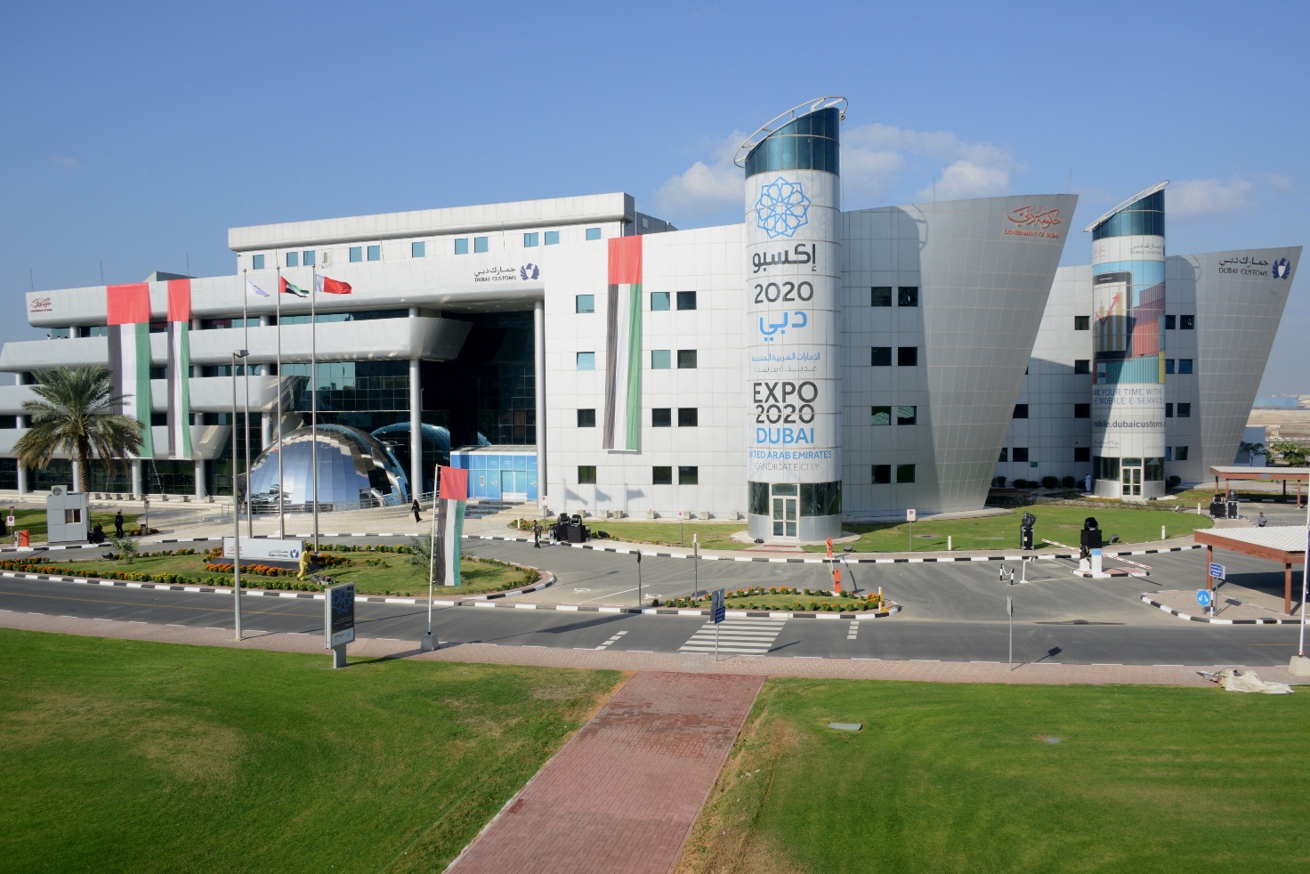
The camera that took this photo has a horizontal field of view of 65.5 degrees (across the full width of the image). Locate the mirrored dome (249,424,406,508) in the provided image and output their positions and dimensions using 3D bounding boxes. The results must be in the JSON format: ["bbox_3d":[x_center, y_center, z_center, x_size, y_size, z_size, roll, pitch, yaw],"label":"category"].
[{"bbox_3d":[-27.829,2.182,86.288,13.726,6.522,12.600,0,2,20],"label":"mirrored dome"}]

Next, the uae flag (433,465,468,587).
[{"bbox_3d":[-6.965,3.103,35.115,1.080,4.150,0.220,0,1,8],"label":"uae flag"}]

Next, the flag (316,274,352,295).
[{"bbox_3d":[-17.852,-8.470,56.700,1.950,1.163,0.350,-1,2,-11],"label":"flag"}]

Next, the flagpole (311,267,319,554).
[{"bbox_3d":[-18.850,-1.445,56.502,0.190,15.939,0.190,-1,2,0],"label":"flagpole"}]

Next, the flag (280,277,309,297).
[{"bbox_3d":[-20.115,-8.371,56.900,1.550,1.139,0.300,-1,2,-11],"label":"flag"}]

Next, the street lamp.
[{"bbox_3d":[-15.091,2.103,37.133,0.320,10.422,0.780,0,2,16],"label":"street lamp"}]

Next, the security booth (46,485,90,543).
[{"bbox_3d":[-37.430,4.857,65.171,2.150,3.574,2.150,-1,2,-25],"label":"security booth"}]

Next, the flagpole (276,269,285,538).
[{"bbox_3d":[-20.849,-1.411,56.803,0.190,15.939,0.190,-1,2,0],"label":"flagpole"}]

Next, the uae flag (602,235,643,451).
[{"bbox_3d":[-2.311,-6.864,75.255,2.700,15.719,0.450,0,2,13],"label":"uae flag"}]

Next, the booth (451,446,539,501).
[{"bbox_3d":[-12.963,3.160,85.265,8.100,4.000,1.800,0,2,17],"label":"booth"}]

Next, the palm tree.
[{"bbox_3d":[-40.113,0.885,70.942,9.000,11.656,8.800,0,2,20],"label":"palm tree"}]

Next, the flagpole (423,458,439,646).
[{"bbox_3d":[-7.738,4.082,35.136,0.520,6.408,0.480,0,2,14],"label":"flagpole"}]

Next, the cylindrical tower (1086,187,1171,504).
[{"bbox_3d":[43.329,-8.925,93.178,6.900,28.384,6.900,0,2,24],"label":"cylindrical tower"}]

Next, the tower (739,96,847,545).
[{"bbox_3d":[9.138,-7.787,66.966,6.900,28.503,6.900,0,2,19],"label":"tower"}]

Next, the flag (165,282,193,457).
[{"bbox_3d":[-42.031,-5.947,89.999,2.550,15.795,0.250,0,2,22],"label":"flag"}]

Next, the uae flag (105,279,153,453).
[{"bbox_3d":[-48.480,-6.036,94.114,5.500,16.002,0.400,0,2,24],"label":"uae flag"}]

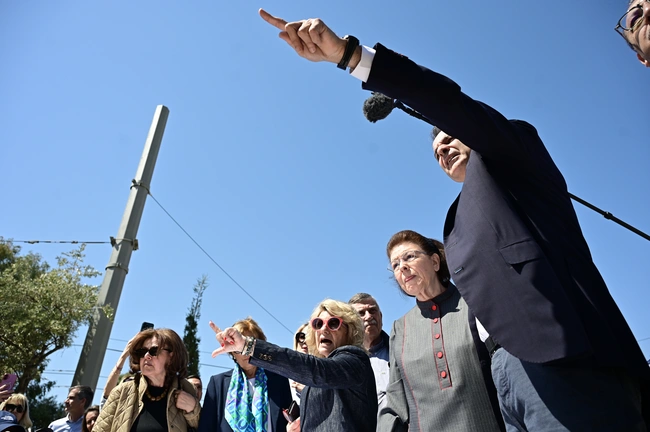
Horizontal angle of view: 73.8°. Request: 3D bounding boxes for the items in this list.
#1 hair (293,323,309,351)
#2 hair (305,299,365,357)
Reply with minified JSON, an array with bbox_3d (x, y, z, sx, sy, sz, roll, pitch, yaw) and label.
[{"bbox_3d":[-0.138,0.750,2.650,0.180,0.220,0.200,-18,-39,20],"label":"hair"},{"bbox_3d":[0.047,0.498,1.950,0.250,0.260,0.240,-18,-39,20],"label":"hair"}]

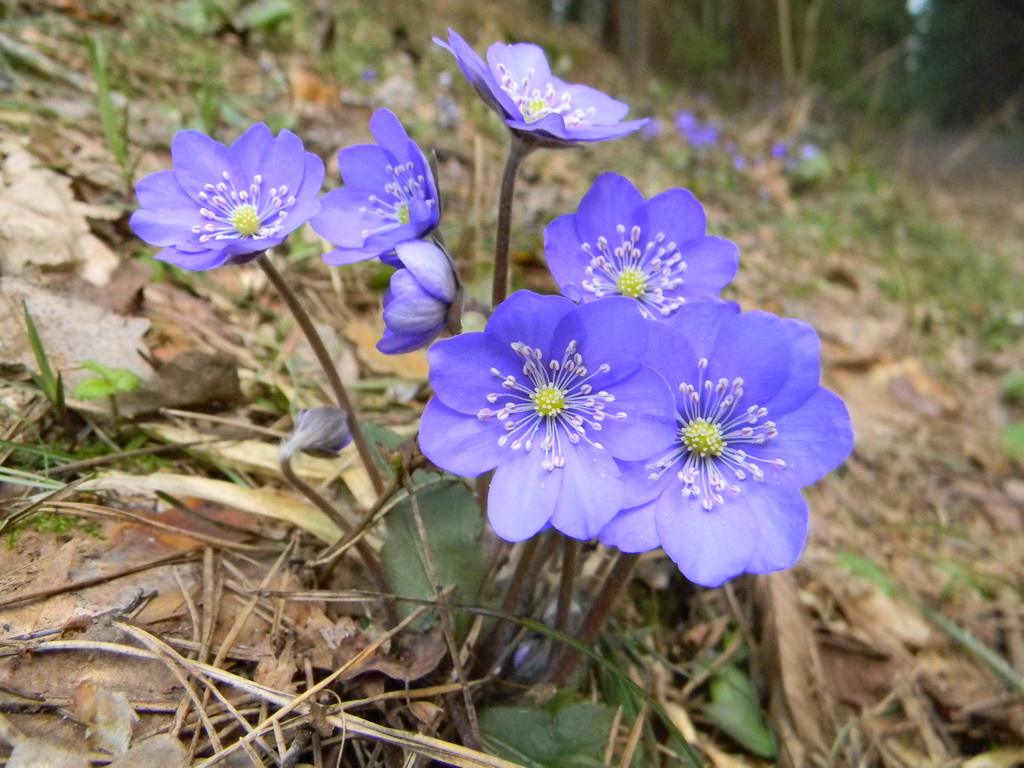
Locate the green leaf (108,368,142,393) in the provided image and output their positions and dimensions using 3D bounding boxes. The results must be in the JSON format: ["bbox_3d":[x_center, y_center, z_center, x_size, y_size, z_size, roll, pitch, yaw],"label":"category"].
[{"bbox_3d":[-0.097,-0.001,0.207,0.008,0.004,0.009,-14,21,-36],"label":"green leaf"}]

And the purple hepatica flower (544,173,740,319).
[{"bbox_3d":[0.020,-0.020,0.127,0.029,0.026,0.011,1,-25,7],"label":"purple hepatica flower"}]

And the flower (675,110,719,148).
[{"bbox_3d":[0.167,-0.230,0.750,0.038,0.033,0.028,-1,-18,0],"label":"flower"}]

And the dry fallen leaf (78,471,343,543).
[{"bbox_3d":[-0.062,0.024,0.167,0.061,0.006,0.011,6,18,21],"label":"dry fallen leaf"}]

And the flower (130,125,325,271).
[{"bbox_3d":[-0.045,-0.029,0.131,0.029,0.011,0.024,2,62,11],"label":"flower"}]

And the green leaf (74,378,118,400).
[{"bbox_3d":[-0.103,0.001,0.205,0.008,0.003,0.009,12,21,36],"label":"green leaf"}]

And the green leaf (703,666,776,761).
[{"bbox_3d":[0.035,0.050,0.126,0.008,0.003,0.015,-7,18,-17],"label":"green leaf"}]

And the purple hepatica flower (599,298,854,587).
[{"bbox_3d":[0.025,0.007,0.098,0.029,0.032,0.011,0,-4,3],"label":"purple hepatica flower"}]

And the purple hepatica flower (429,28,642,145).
[{"bbox_3d":[0.004,-0.045,0.126,0.031,0.012,0.027,17,25,0],"label":"purple hepatica flower"}]

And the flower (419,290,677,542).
[{"bbox_3d":[0.004,0.004,0.098,0.029,0.029,0.012,-1,-3,0],"label":"flower"}]

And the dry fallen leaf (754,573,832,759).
[{"bbox_3d":[0.045,0.045,0.133,0.009,0.006,0.037,3,18,13],"label":"dry fallen leaf"}]

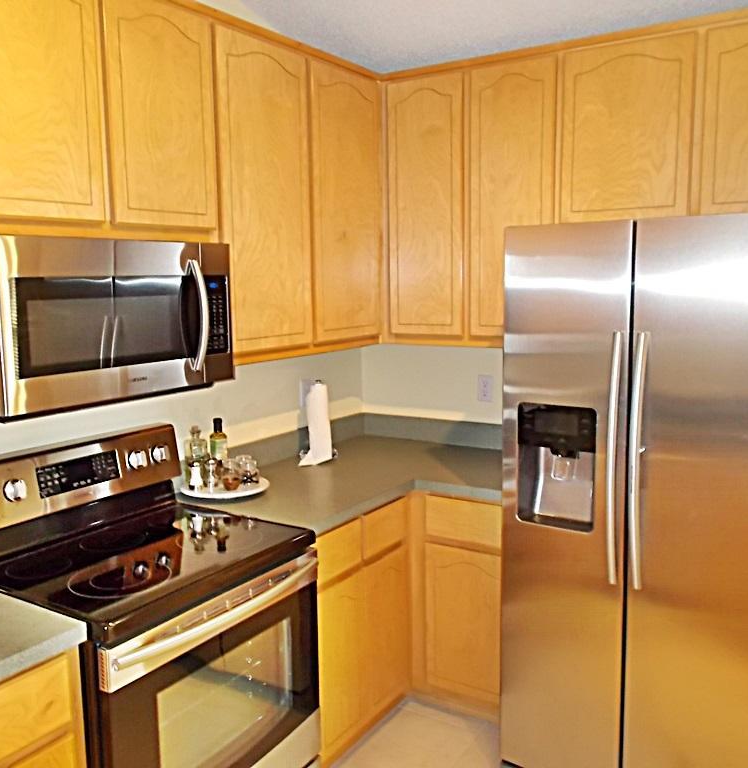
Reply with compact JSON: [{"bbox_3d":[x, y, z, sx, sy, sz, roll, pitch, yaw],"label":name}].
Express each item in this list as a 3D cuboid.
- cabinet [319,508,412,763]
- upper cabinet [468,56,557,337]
[{"bbox_3d":[-0.284,0.837,2.806,0.629,0.855,0.674,4,9,32],"label":"cabinet"},{"bbox_3d":[0.593,-0.683,2.987,0.351,1.025,0.317,4,9,32],"label":"upper cabinet"}]

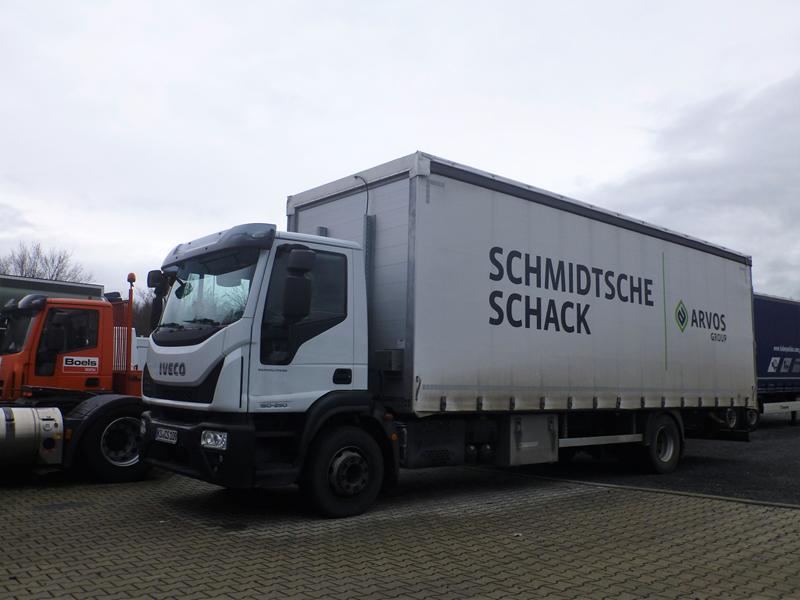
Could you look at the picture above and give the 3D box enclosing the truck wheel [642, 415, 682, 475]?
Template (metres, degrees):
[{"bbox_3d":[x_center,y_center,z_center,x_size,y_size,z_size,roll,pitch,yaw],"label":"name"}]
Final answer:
[{"bbox_3d":[3.987,2.209,10.724,0.875,0.875,0.310,7,-9,-41],"label":"truck wheel"}]

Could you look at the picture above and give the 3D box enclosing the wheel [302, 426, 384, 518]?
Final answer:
[{"bbox_3d":[-0.578,1.651,6.752,0.875,0.875,0.290,7,-9,-41],"label":"wheel"}]

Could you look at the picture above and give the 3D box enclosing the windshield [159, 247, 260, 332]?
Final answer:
[{"bbox_3d":[-2.123,-0.024,6.912,0.270,0.830,2.030,21,-18,-38],"label":"windshield"}]

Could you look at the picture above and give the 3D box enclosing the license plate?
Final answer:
[{"bbox_3d":[-2.244,1.313,6.670,0.020,0.110,0.520,7,-9,-41],"label":"license plate"}]

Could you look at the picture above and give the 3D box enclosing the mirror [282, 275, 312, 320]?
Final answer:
[{"bbox_3d":[-0.901,-0.013,6.098,0.160,0.420,0.240,7,-9,-41],"label":"mirror"}]

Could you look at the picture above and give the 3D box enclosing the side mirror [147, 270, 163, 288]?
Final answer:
[{"bbox_3d":[-2.885,-0.242,8.196,0.140,0.200,0.210,7,-9,-41],"label":"side mirror"}]

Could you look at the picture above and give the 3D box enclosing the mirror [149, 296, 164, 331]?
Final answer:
[{"bbox_3d":[-2.835,0.159,8.172,0.160,0.420,0.240,7,-9,-41],"label":"mirror"}]

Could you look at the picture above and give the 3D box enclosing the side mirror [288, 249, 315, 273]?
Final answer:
[{"bbox_3d":[-0.885,-0.356,6.227,0.210,0.215,0.125,-4,-8,36],"label":"side mirror"}]

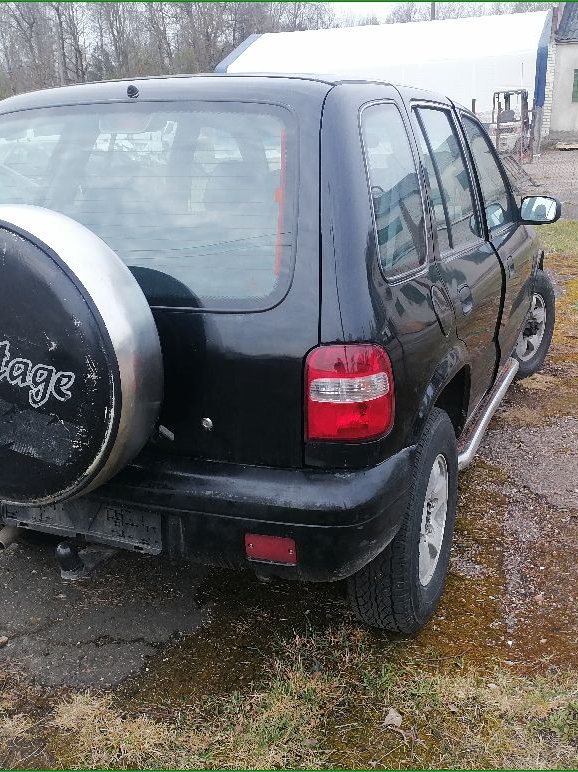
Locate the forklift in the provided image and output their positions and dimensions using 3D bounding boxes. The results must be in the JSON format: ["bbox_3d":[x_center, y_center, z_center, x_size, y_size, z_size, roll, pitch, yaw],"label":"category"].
[{"bbox_3d":[6.077,-7.491,22.300,1.850,2.030,1.080,12,24,36],"label":"forklift"}]

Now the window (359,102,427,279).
[{"bbox_3d":[0.266,-0.499,1.938,0.040,0.420,0.430,-15,10,27],"label":"window"}]

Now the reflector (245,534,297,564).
[{"bbox_3d":[-0.040,0.385,1.833,0.126,0.070,0.020,3,18,15],"label":"reflector"}]

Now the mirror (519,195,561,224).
[{"bbox_3d":[1.166,-0.817,3.582,0.190,0.140,0.100,6,19,22],"label":"mirror"}]

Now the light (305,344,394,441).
[{"bbox_3d":[0.141,0.006,1.732,0.185,0.215,0.140,1,18,8],"label":"light"}]

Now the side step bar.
[{"bbox_3d":[0.911,0.062,3.528,0.140,0.100,1.660,6,19,22],"label":"side step bar"}]

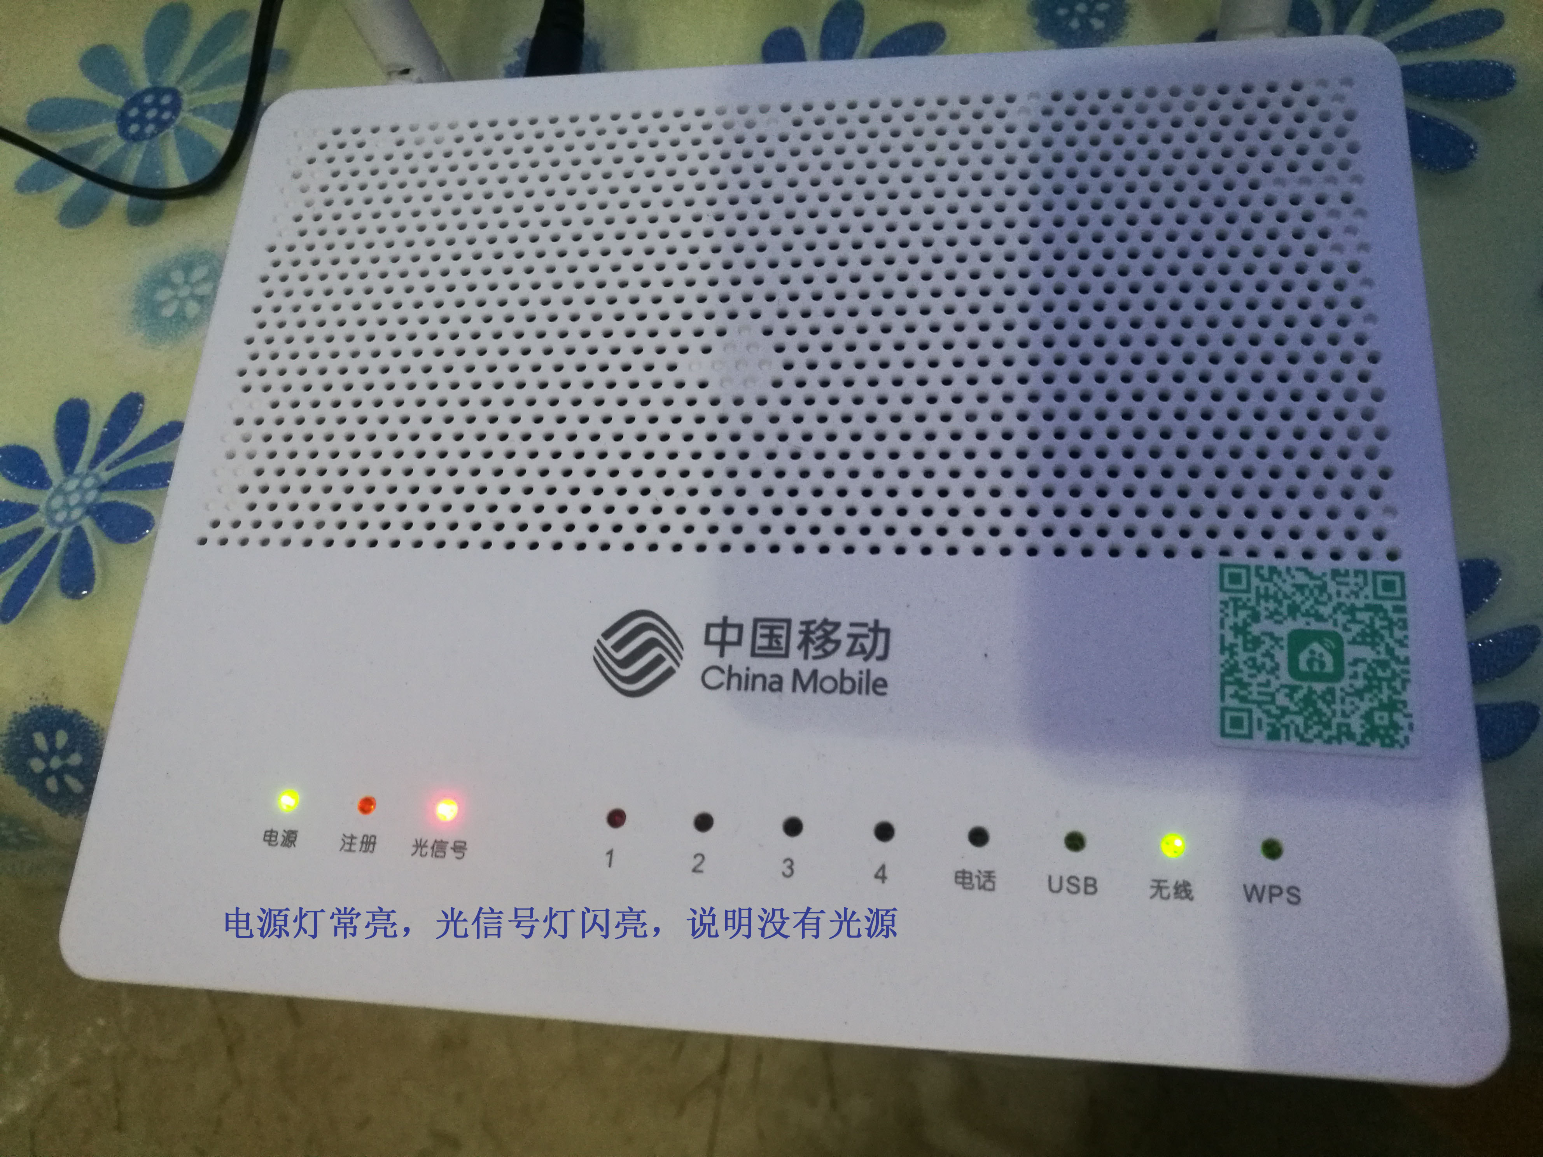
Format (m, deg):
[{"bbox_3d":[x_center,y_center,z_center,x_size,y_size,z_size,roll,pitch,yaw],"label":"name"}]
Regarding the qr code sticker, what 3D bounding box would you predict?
[{"bbox_3d":[0.073,0.010,0.162,0.025,0.001,0.025,3,72,10],"label":"qr code sticker"}]

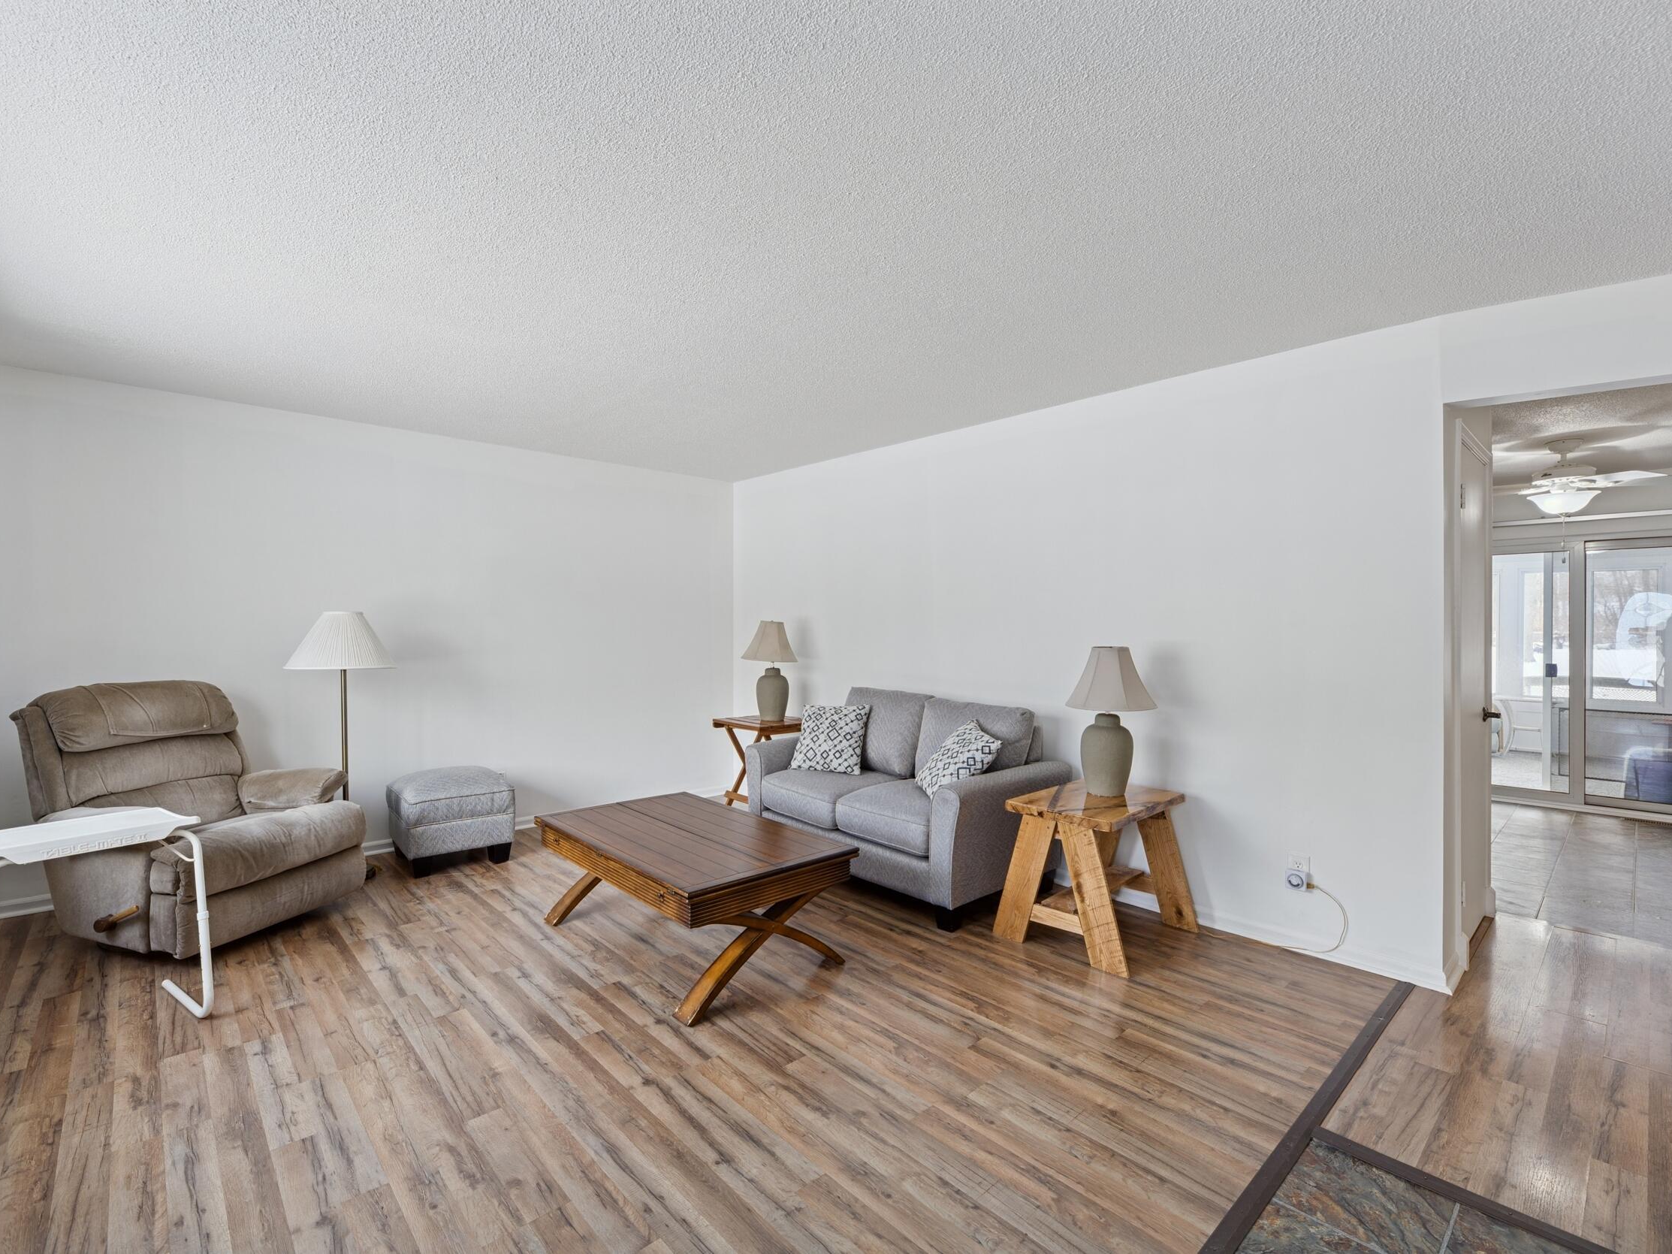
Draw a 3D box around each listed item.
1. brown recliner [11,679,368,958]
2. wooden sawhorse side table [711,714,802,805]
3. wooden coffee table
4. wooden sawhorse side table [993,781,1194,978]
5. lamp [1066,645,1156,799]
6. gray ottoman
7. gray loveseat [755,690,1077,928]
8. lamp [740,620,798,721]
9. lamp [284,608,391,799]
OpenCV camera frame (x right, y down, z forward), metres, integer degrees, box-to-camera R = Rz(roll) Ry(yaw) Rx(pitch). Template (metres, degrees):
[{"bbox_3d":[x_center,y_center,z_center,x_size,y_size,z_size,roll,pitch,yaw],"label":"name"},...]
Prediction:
[{"bbox_3d":[-2.772,0.794,3.251,0.950,1.050,0.870,0,0,17],"label":"brown recliner"},{"bbox_3d":[-0.556,1.017,5.353,0.420,0.645,0.600,0,-1,-42],"label":"wooden sawhorse side table"},{"bbox_3d":[-0.640,1.096,3.102,0.780,0.456,1.340,0,-1,-42],"label":"wooden coffee table"},{"bbox_3d":[1.135,1.039,3.188,0.740,0.580,0.580,0,-1,-42],"label":"wooden sawhorse side table"},{"bbox_3d":[1.251,0.434,3.330,0.415,0.700,0.415,0,-1,-42],"label":"lamp"},{"bbox_3d":[-2.189,1.077,4.176,0.550,0.500,0.470,0,-1,-42],"label":"gray ottoman"},{"bbox_3d":[0.340,0.862,3.988,0.940,0.930,1.560,0,-1,-42],"label":"gray loveseat"},{"bbox_3d":[-0.485,0.320,5.310,0.415,0.720,0.415,0,0,0],"label":"lamp"},{"bbox_3d":[-2.620,0.614,3.883,0.480,1.420,0.480,0,-1,-42],"label":"lamp"}]

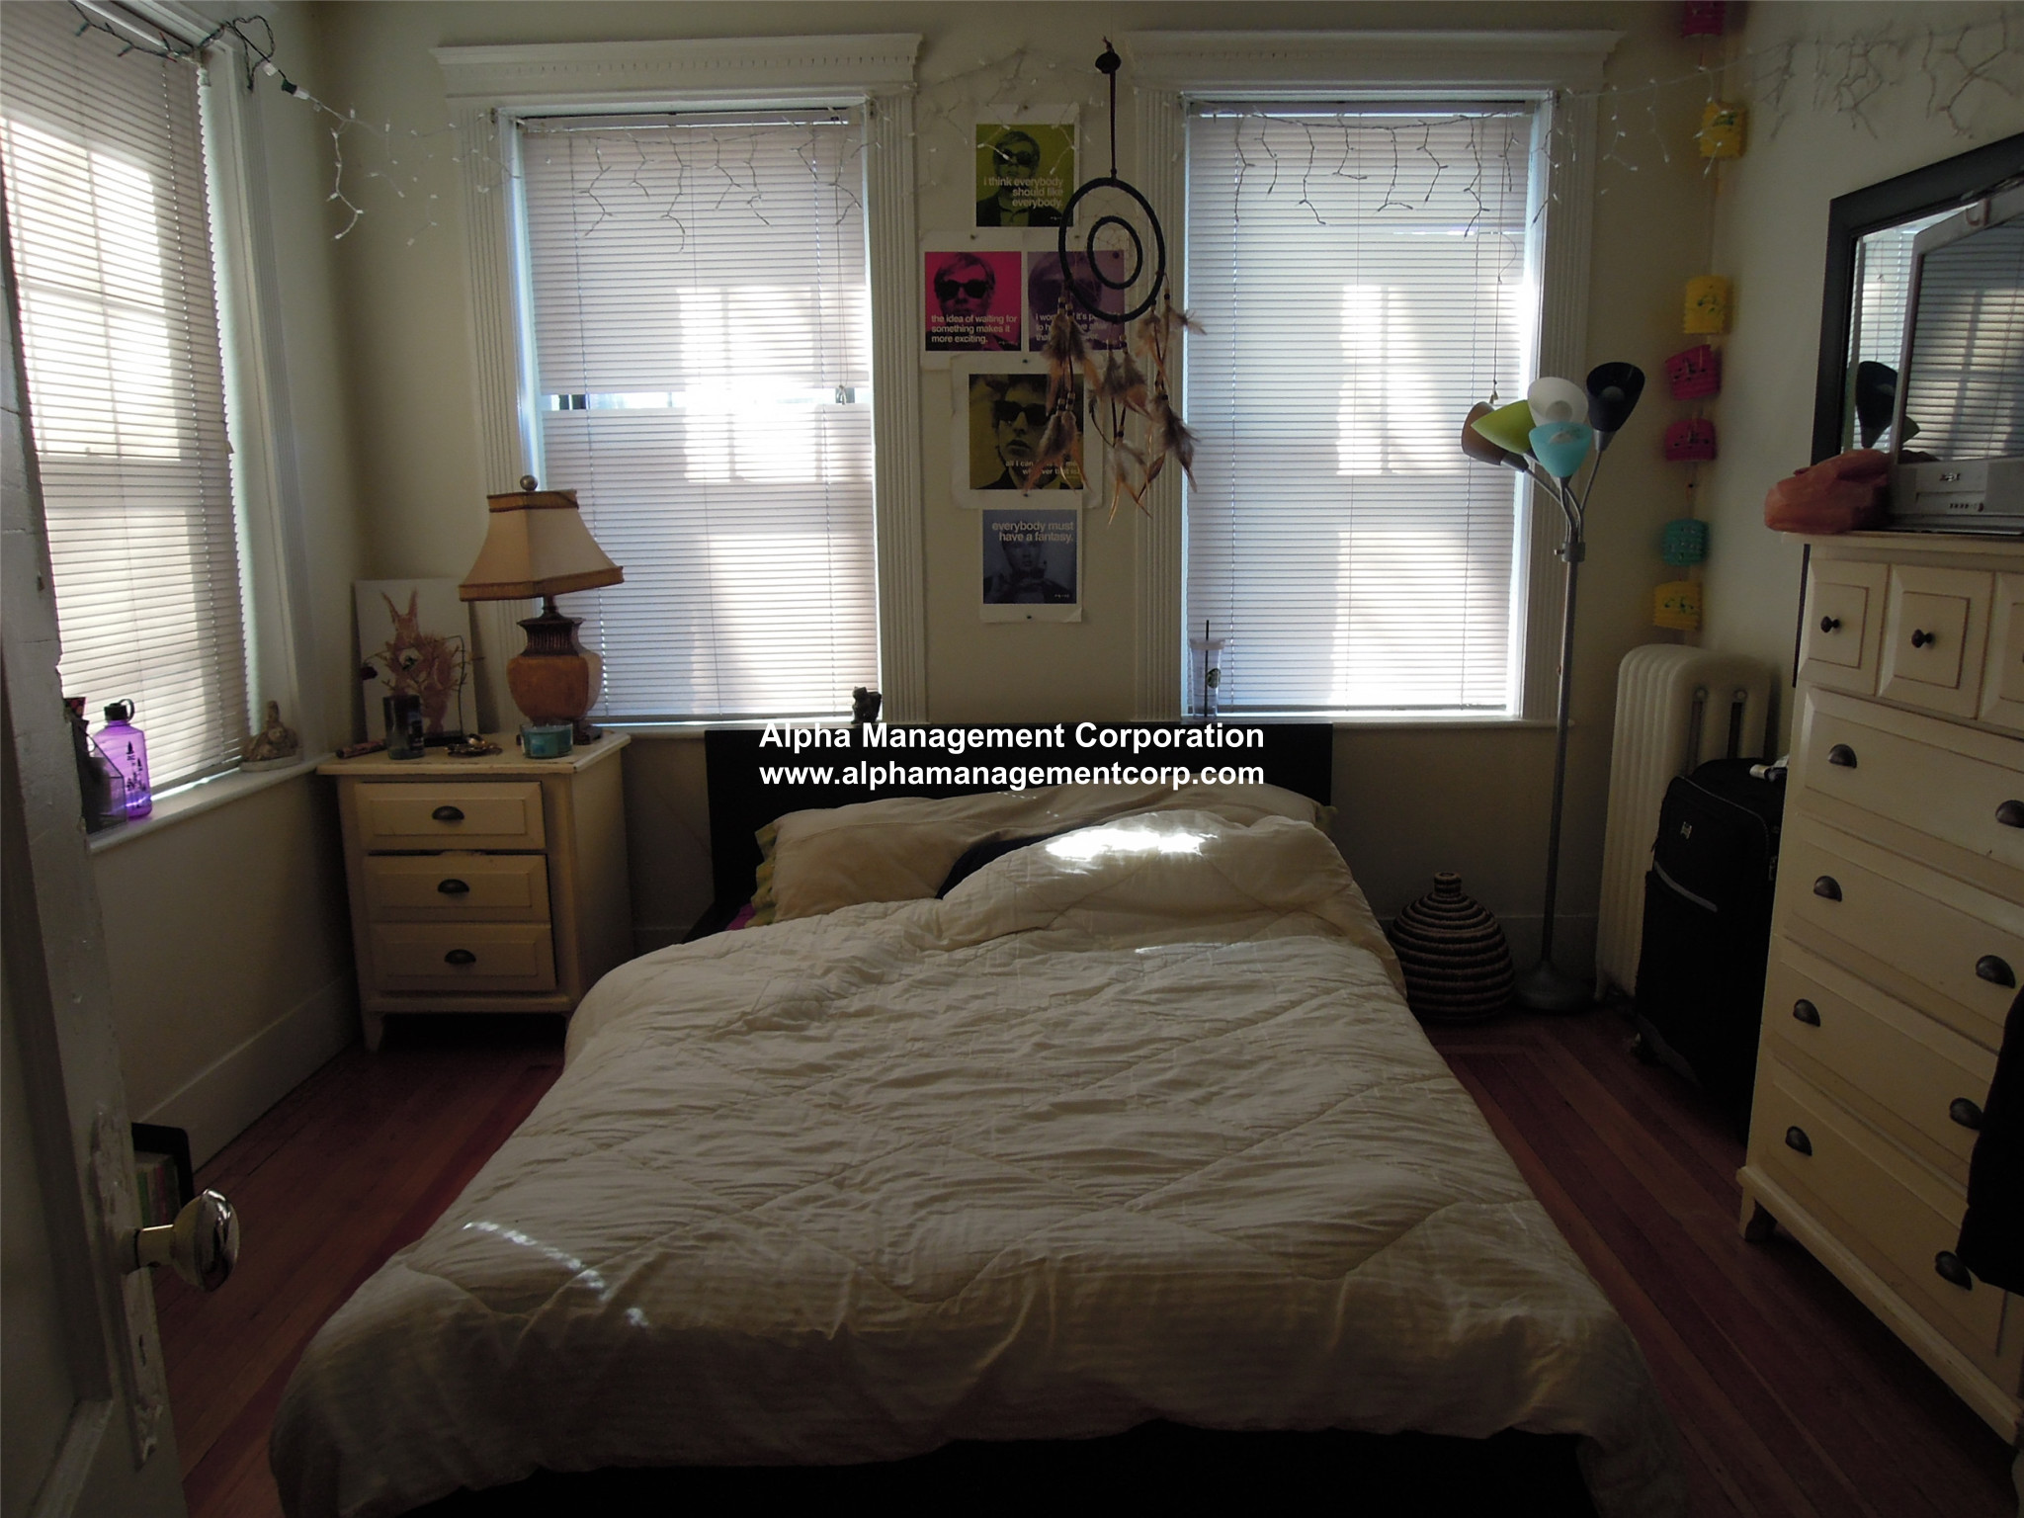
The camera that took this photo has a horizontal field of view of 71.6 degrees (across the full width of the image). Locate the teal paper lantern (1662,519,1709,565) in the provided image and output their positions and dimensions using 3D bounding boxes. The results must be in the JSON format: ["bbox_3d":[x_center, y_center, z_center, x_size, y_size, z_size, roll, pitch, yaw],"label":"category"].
[{"bbox_3d":[1.755,-0.563,3.655,0.118,0.120,0.110,4,11,25],"label":"teal paper lantern"}]

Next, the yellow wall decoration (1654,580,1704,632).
[{"bbox_3d":[1.752,-0.403,3.684,0.125,0.128,0.110,6,11,24],"label":"yellow wall decoration"}]

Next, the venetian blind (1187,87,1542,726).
[{"bbox_3d":[0.945,-0.948,3.881,0.924,1.636,0.045,-1,9,0],"label":"venetian blind"}]

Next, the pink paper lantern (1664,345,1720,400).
[{"bbox_3d":[1.738,-0.982,3.578,0.128,0.118,0.110,-6,11,26],"label":"pink paper lantern"}]

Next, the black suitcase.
[{"bbox_3d":[1.713,0.409,3.190,0.313,0.742,0.505,-1,9,0],"label":"black suitcase"}]

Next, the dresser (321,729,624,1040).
[{"bbox_3d":[-1.389,0.348,3.748,0.646,0.749,0.465,-1,9,0],"label":"dresser"}]

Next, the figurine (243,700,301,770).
[{"bbox_3d":[-1.698,-0.059,3.216,0.075,0.145,0.115,6,12,30],"label":"figurine"}]

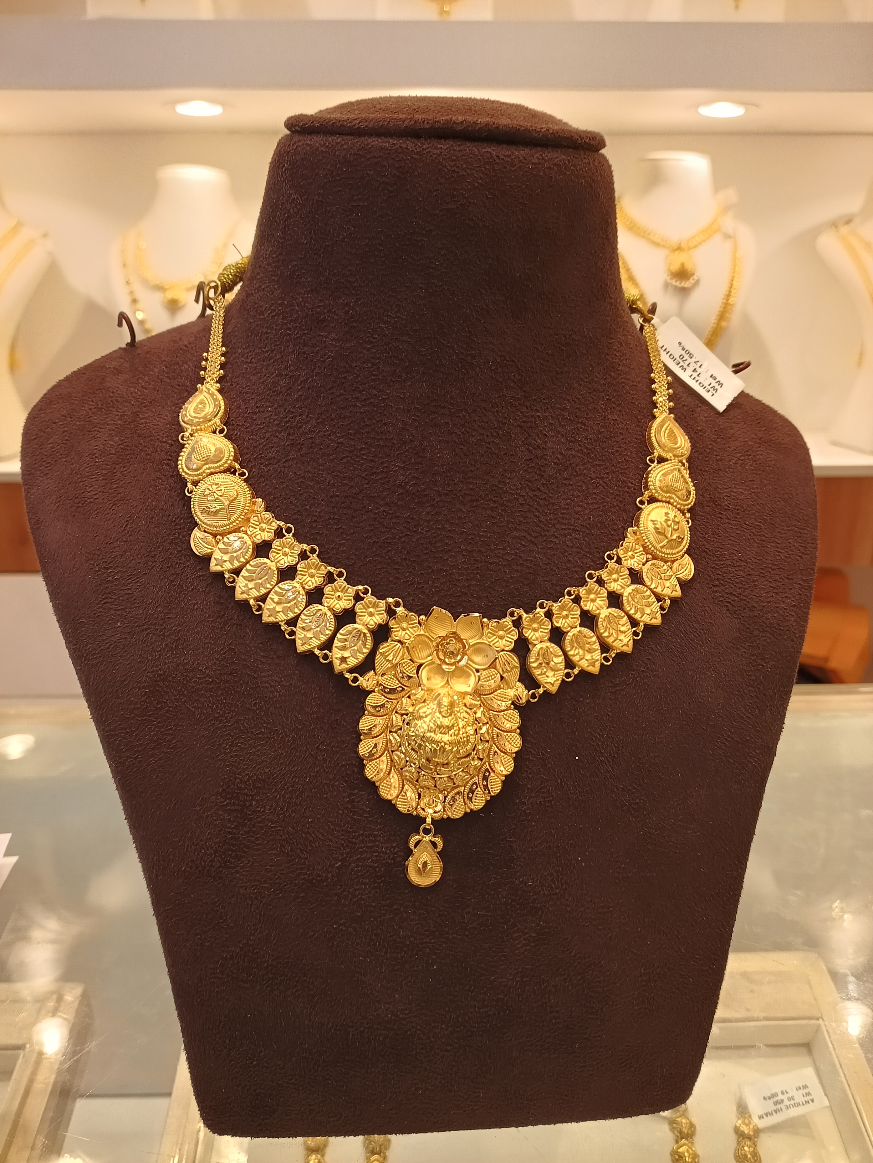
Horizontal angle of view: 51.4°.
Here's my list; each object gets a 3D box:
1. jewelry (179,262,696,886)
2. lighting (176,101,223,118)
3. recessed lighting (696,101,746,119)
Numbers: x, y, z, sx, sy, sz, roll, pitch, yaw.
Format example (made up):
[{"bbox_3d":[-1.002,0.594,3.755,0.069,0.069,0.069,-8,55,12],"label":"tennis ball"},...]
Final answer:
[{"bbox_3d":[0.000,-0.011,0.290,0.160,0.195,0.070,2,7,-5],"label":"jewelry"},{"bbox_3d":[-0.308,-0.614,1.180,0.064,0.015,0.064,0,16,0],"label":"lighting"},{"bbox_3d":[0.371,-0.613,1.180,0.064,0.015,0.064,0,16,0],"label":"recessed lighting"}]

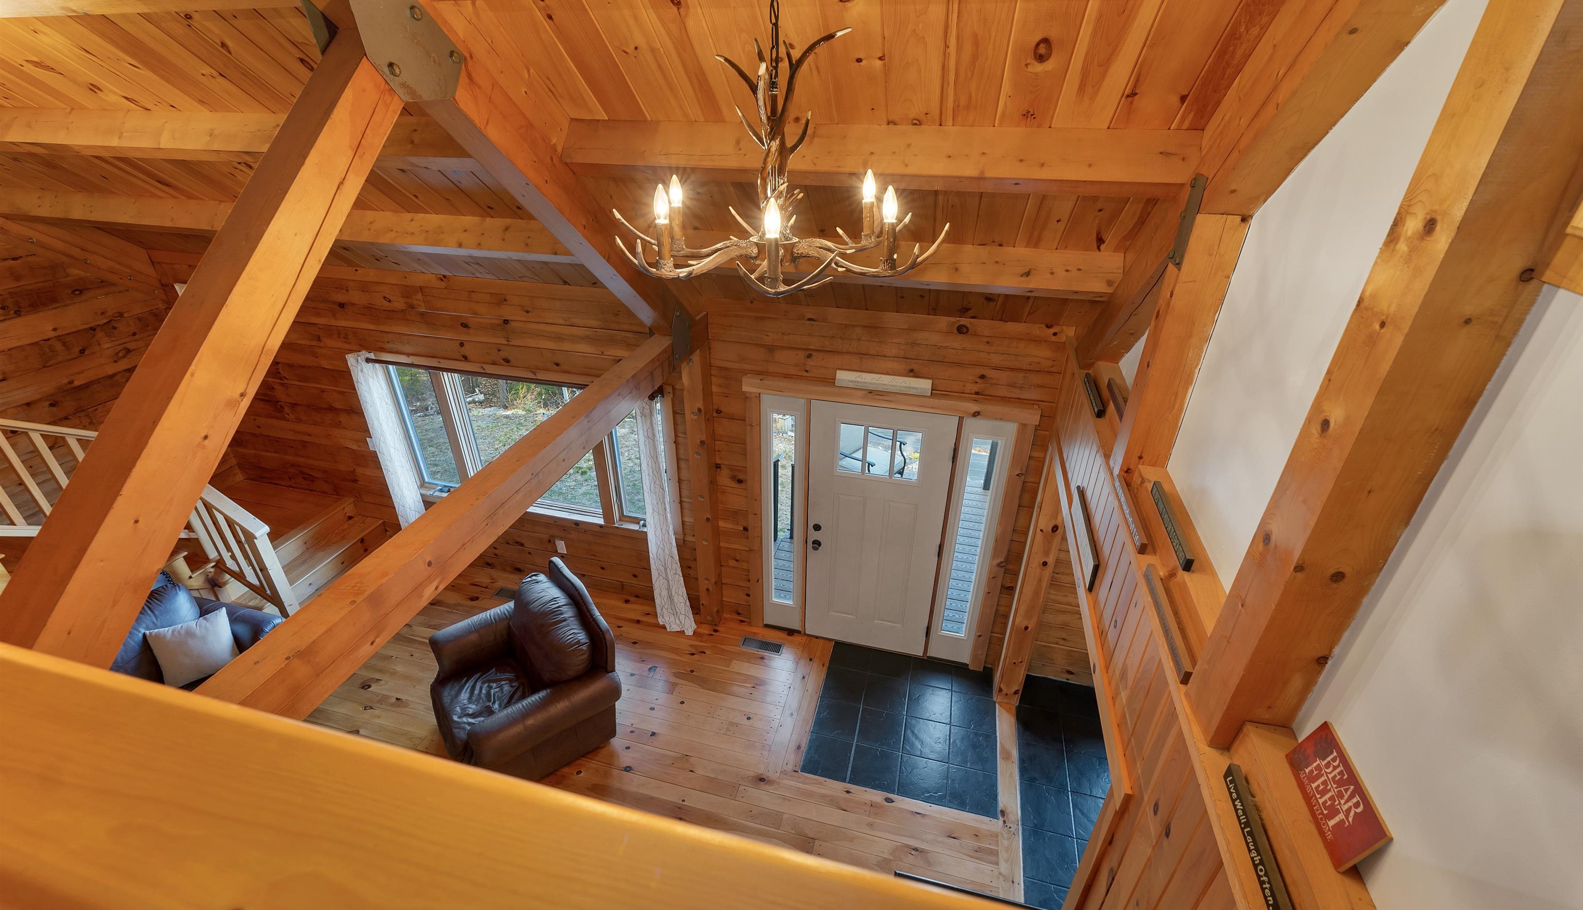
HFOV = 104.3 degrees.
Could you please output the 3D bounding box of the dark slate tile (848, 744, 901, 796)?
[{"bbox_3d":[0.544,2.019,3.960,0.305,0.012,0.285,7,31,12],"label":"dark slate tile"}]

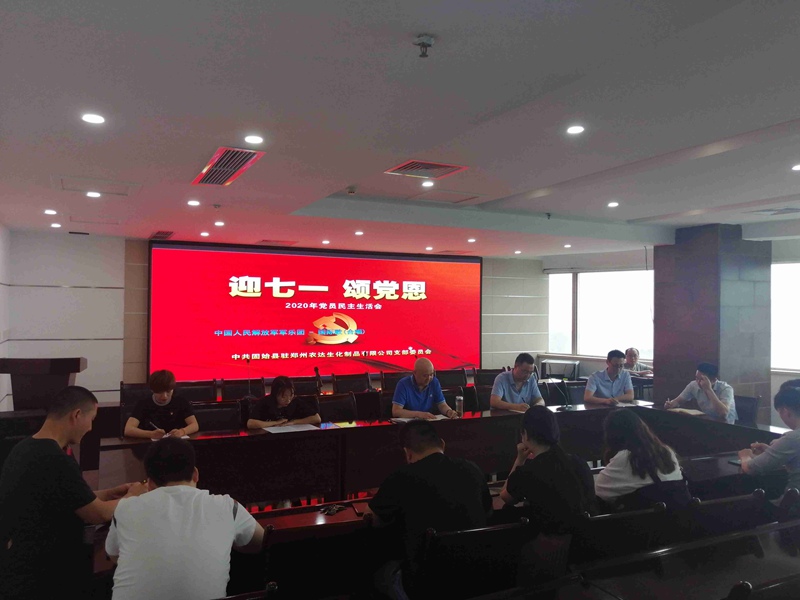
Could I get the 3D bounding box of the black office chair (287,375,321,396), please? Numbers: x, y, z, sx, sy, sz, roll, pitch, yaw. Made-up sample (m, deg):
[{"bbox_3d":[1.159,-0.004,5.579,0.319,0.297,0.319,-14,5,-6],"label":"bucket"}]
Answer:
[{"bbox_3d":[-1.005,1.314,6.838,0.480,0.930,0.560,1,-1,-25],"label":"black office chair"}]

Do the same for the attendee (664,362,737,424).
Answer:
[{"bbox_3d":[2.970,1.204,6.019,0.780,1.220,0.550,1,-1,-26],"label":"attendee"}]

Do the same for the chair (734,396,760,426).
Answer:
[{"bbox_3d":[2.944,1.328,5.736,0.560,0.930,0.480,1,-1,-25],"label":"chair"}]

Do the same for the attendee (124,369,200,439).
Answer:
[{"bbox_3d":[-1.824,1.134,4.772,0.560,1.220,0.750,1,-1,-26],"label":"attendee"}]

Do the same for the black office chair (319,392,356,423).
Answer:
[{"bbox_3d":[-0.524,1.310,5.628,0.500,0.920,0.580,1,-1,-26],"label":"black office chair"}]

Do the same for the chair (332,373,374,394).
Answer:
[{"bbox_3d":[-0.519,1.336,7.571,0.500,0.920,0.580,1,-1,-26],"label":"chair"}]

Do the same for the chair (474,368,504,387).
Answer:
[{"bbox_3d":[1.292,1.348,7.969,0.480,0.930,0.560,1,-1,-25],"label":"chair"}]

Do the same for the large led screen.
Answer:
[{"bbox_3d":[-1.002,0.183,9.388,5.170,1.870,0.120,1,-1,-25],"label":"large led screen"}]

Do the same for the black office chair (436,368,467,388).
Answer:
[{"bbox_3d":[0.761,1.360,8.297,0.500,0.920,0.580,1,-1,-26],"label":"black office chair"}]

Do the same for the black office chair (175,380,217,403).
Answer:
[{"bbox_3d":[-2.145,1.305,6.625,0.500,0.920,0.580,1,-1,-26],"label":"black office chair"}]

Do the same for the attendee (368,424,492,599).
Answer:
[{"bbox_3d":[0.076,1.127,2.690,0.550,1.220,0.780,1,-1,-26],"label":"attendee"}]

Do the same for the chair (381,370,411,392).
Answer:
[{"bbox_3d":[0.080,1.347,7.914,0.500,0.920,0.580,1,-1,-26],"label":"chair"}]

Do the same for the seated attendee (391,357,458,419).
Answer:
[{"bbox_3d":[0.142,1.137,5.487,0.540,1.260,0.680,1,-1,-25],"label":"seated attendee"}]

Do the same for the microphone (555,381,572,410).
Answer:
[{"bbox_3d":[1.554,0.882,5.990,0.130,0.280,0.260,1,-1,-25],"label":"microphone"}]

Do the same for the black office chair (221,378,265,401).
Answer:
[{"bbox_3d":[-1.687,1.314,6.900,0.500,0.920,0.580,1,-1,-26],"label":"black office chair"}]

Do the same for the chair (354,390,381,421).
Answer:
[{"bbox_3d":[-0.158,1.301,5.533,0.480,0.930,0.560,1,-1,-25],"label":"chair"}]

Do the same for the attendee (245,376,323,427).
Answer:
[{"bbox_3d":[-0.968,1.179,5.161,0.560,1.160,0.750,1,-1,-26],"label":"attendee"}]

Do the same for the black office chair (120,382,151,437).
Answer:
[{"bbox_3d":[-2.511,1.292,6.163,0.480,0.930,0.560,1,-1,-25],"label":"black office chair"}]

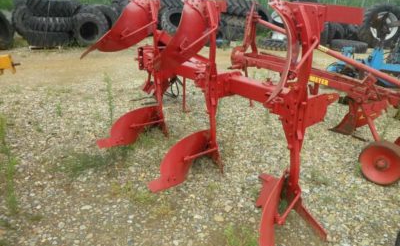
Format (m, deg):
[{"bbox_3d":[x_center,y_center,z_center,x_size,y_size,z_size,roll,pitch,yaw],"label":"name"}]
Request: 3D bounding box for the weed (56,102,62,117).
[{"bbox_3d":[-1.989,-0.190,4.421,0.072,0.223,0.068,1,20,0],"label":"weed"}]

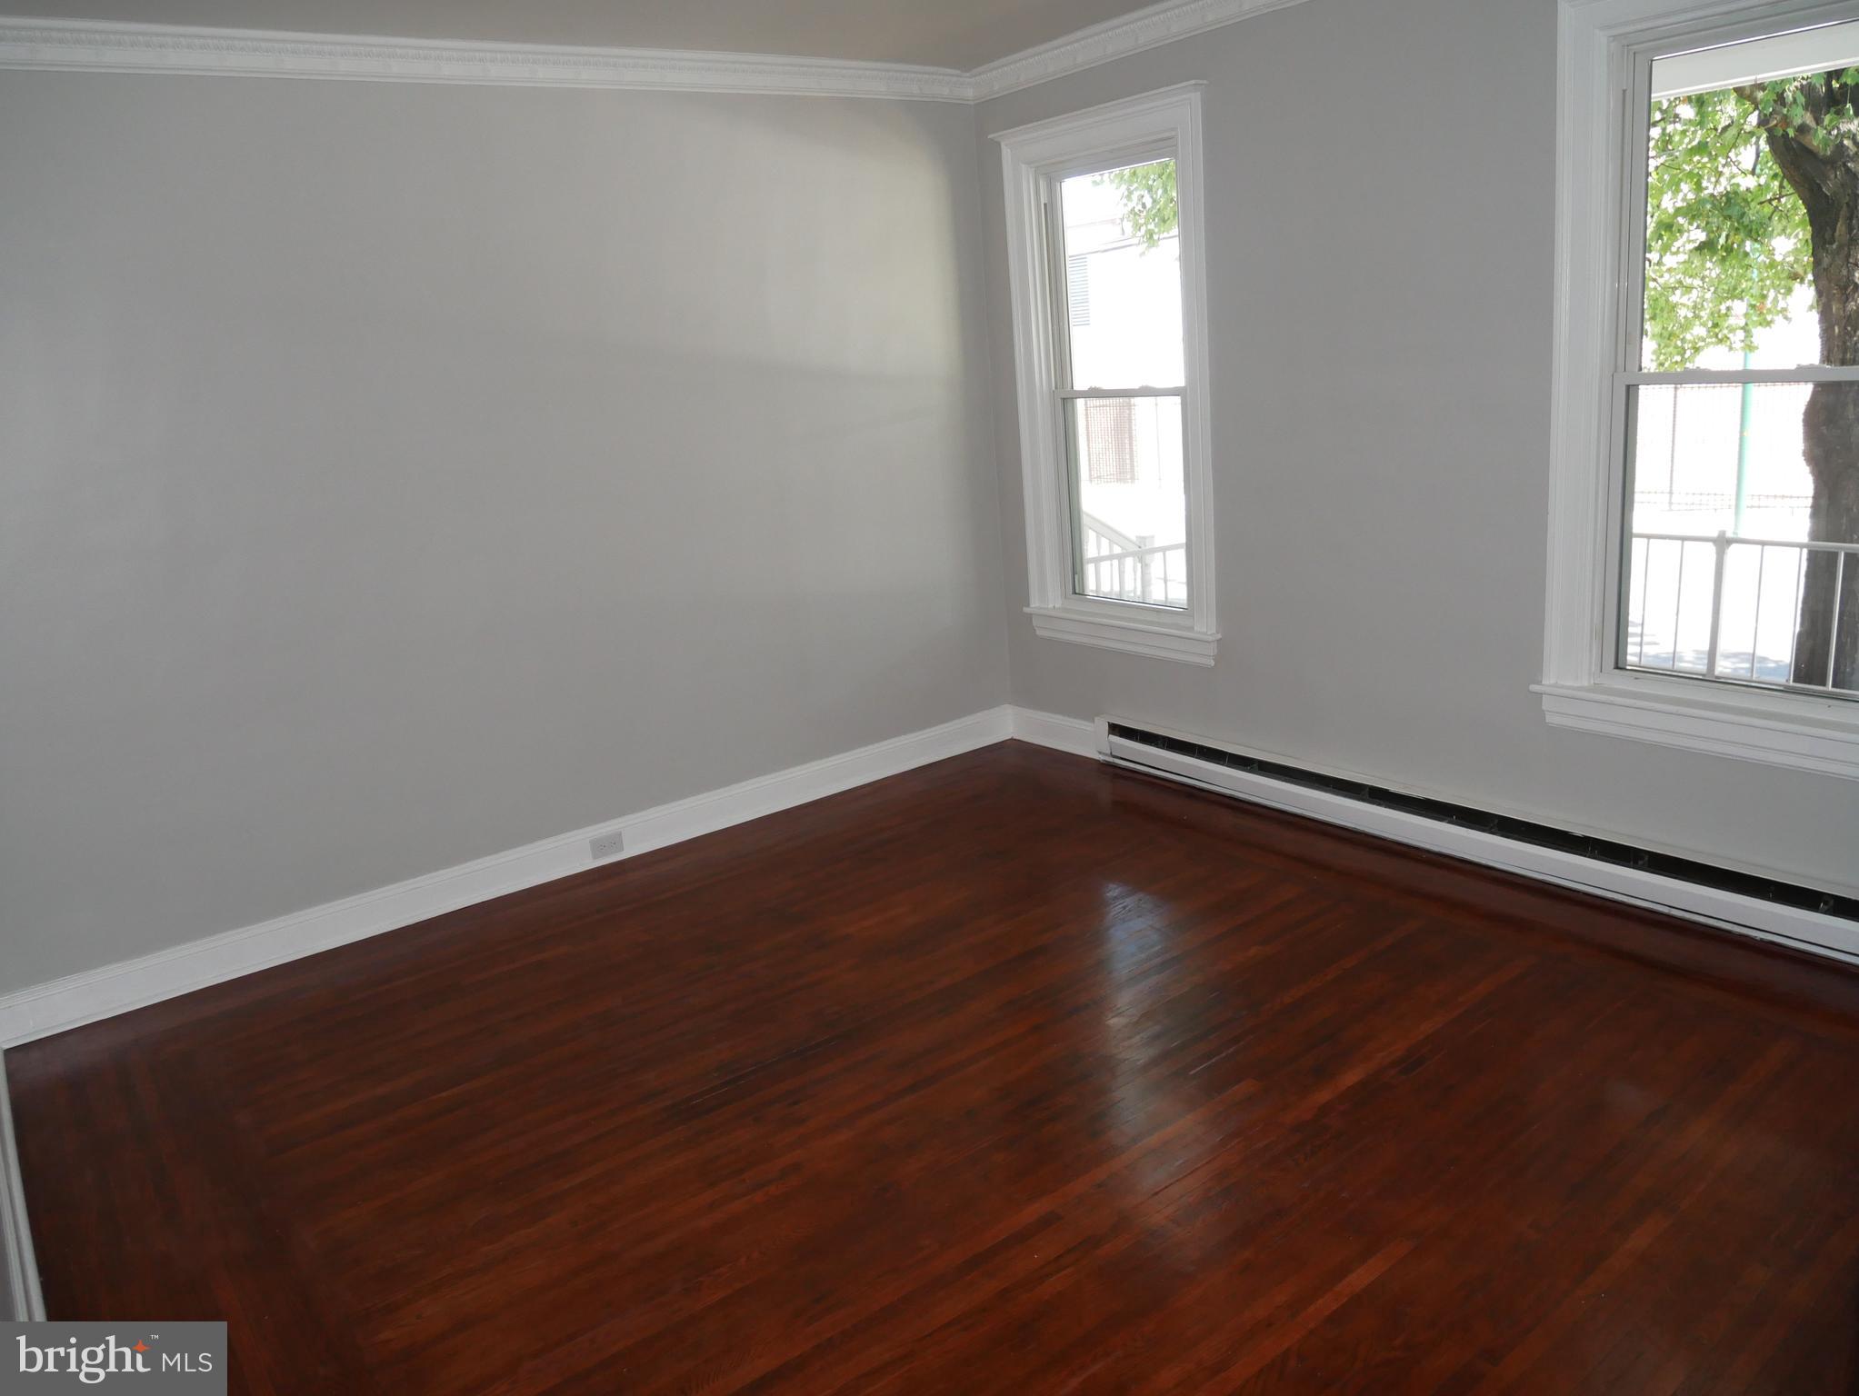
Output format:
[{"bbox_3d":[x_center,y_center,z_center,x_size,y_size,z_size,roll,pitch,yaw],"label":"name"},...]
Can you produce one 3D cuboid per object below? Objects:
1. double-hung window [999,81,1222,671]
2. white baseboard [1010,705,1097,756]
[{"bbox_3d":[0.638,-1.073,4.541,0.120,1.837,0.989,-15,18,-34],"label":"double-hung window"},{"bbox_3d":[0.502,0.139,5.182,0.020,0.143,0.507,-15,18,-34],"label":"white baseboard"}]

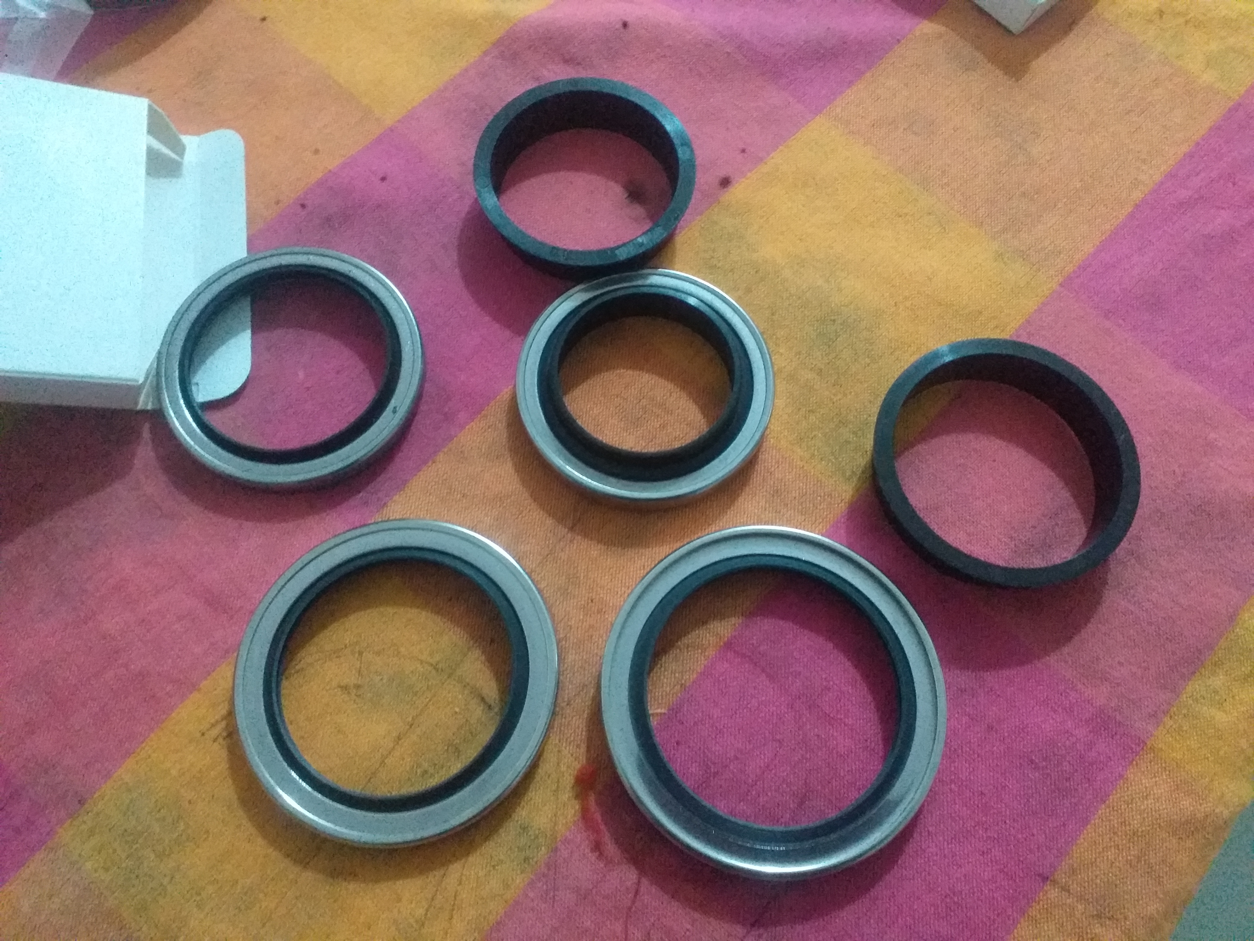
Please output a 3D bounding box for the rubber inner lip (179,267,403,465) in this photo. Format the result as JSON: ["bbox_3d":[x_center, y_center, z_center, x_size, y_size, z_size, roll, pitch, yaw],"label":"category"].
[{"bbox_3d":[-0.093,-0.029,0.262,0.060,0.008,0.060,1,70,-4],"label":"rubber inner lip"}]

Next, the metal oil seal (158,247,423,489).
[{"bbox_3d":[-0.092,-0.029,0.263,0.071,0.011,0.071,1,70,-4],"label":"metal oil seal"}]

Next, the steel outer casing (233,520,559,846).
[{"bbox_3d":[-0.057,0.051,0.236,0.077,0.011,0.077,0,70,-1],"label":"steel outer casing"}]

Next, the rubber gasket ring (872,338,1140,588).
[{"bbox_3d":[0.100,-0.001,0.255,0.070,0.015,0.070,0,70,-1],"label":"rubber gasket ring"}]

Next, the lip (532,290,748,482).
[{"bbox_3d":[0.005,-0.024,0.261,0.059,0.014,0.059,0,70,-1],"label":"lip"}]

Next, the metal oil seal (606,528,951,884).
[{"bbox_3d":[0.035,0.056,0.236,0.084,0.011,0.084,0,70,-1],"label":"metal oil seal"}]

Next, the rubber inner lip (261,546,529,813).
[{"bbox_3d":[-0.057,0.051,0.234,0.064,0.007,0.064,0,70,-1],"label":"rubber inner lip"}]

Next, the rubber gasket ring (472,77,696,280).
[{"bbox_3d":[-0.012,-0.086,0.283,0.065,0.015,0.065,0,70,-1],"label":"rubber gasket ring"}]

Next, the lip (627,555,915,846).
[{"bbox_3d":[0.035,0.056,0.234,0.070,0.007,0.070,0,70,-1],"label":"lip"}]

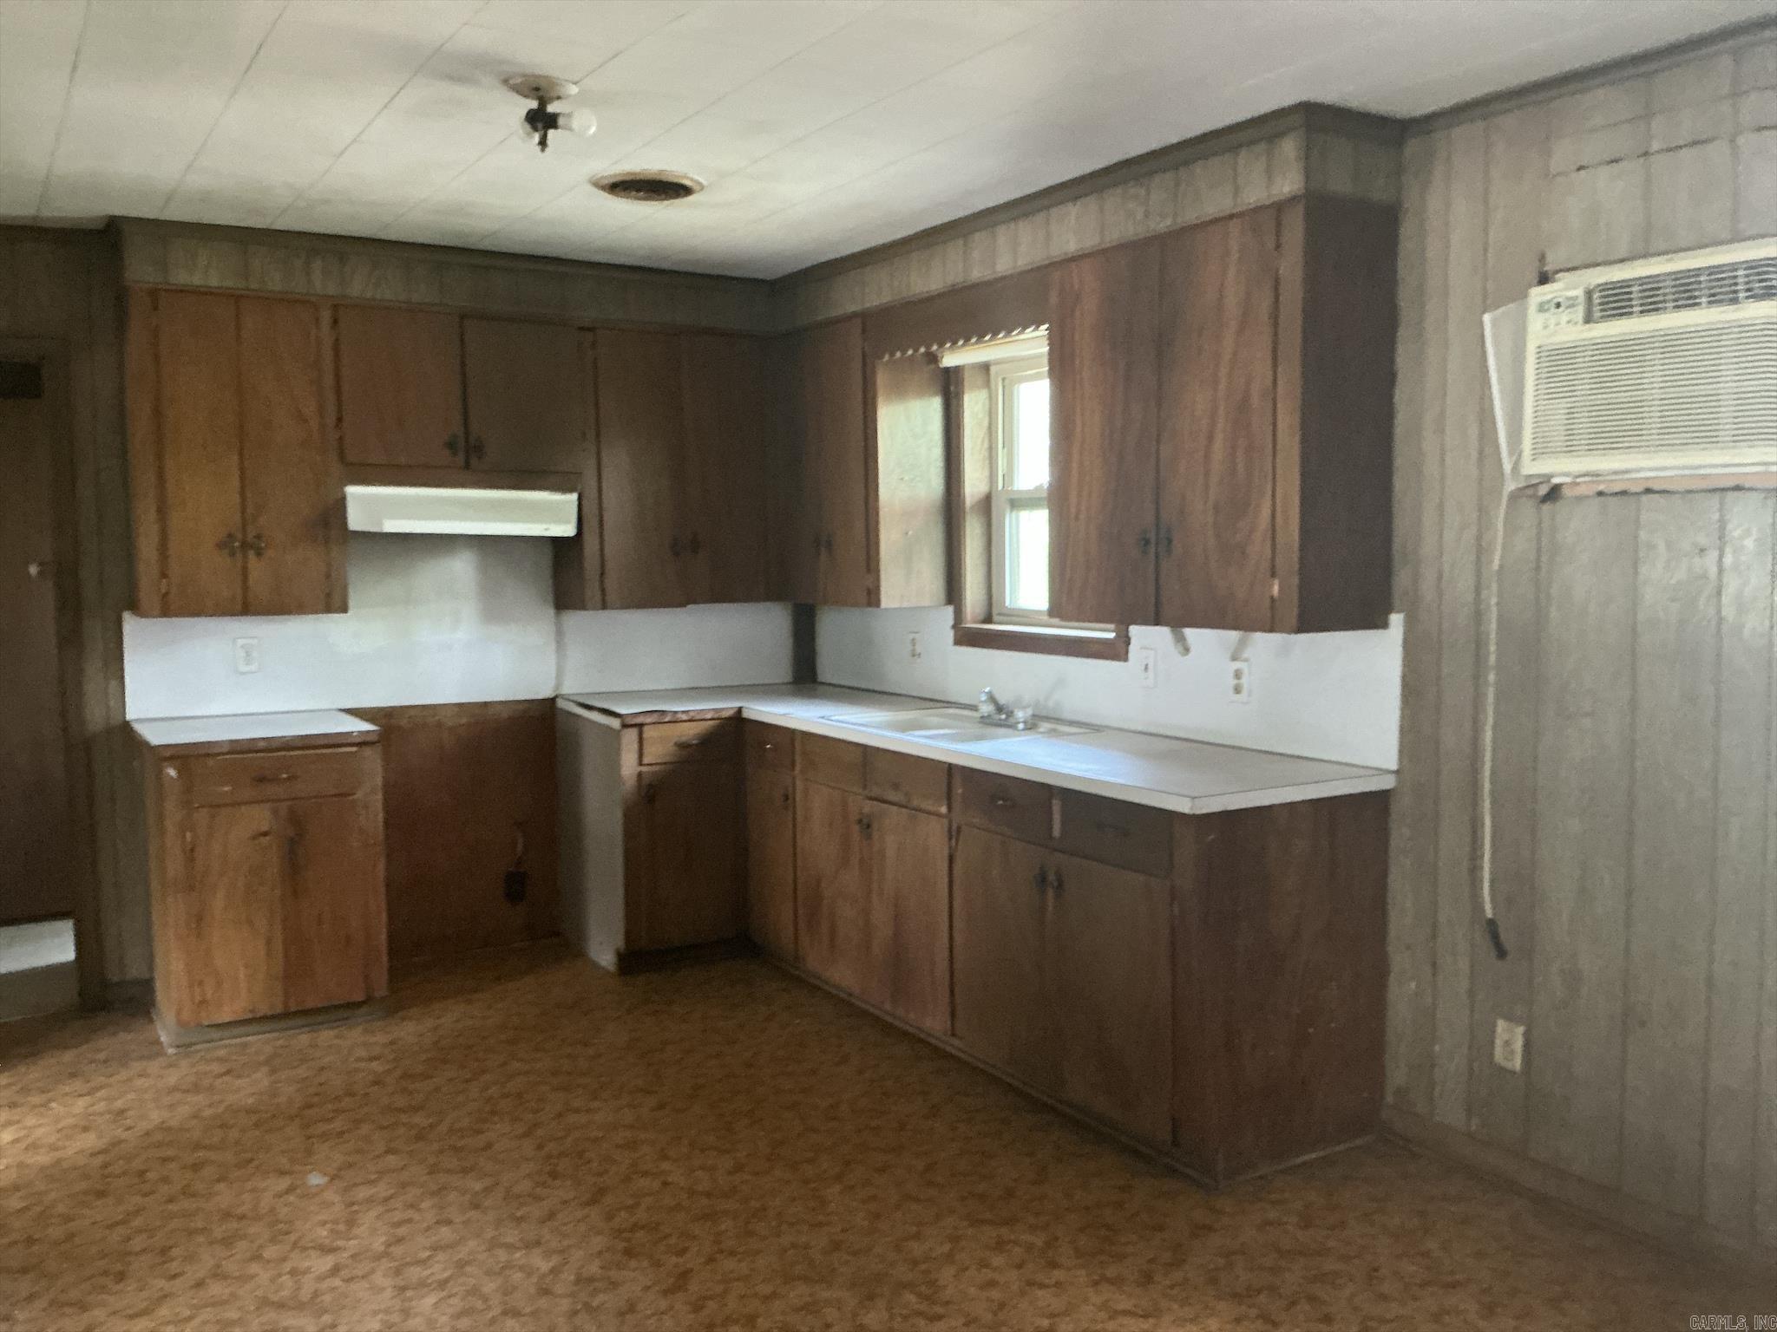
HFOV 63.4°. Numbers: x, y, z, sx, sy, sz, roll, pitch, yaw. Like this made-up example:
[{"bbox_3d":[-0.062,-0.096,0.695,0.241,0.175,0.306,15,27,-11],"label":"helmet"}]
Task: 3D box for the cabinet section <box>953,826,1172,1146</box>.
[{"bbox_3d":[0.614,0.752,3.745,0.515,0.619,0.862,-3,5,-32],"label":"cabinet section"}]

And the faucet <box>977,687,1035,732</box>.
[{"bbox_3d":[0.345,0.123,4.433,0.129,0.117,0.199,-3,6,-32],"label":"faucet"}]

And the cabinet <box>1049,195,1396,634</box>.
[{"bbox_3d":[0.828,-0.605,3.727,0.324,0.990,0.913,-3,6,-32],"label":"cabinet"}]

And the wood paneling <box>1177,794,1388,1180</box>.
[{"bbox_3d":[0.944,0.745,3.379,0.629,0.869,0.025,-3,6,-32],"label":"wood paneling"}]

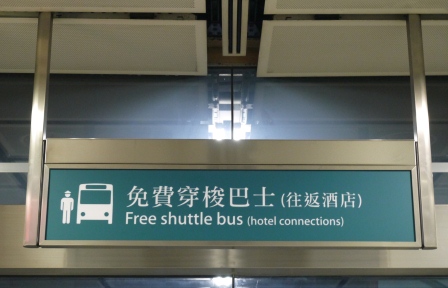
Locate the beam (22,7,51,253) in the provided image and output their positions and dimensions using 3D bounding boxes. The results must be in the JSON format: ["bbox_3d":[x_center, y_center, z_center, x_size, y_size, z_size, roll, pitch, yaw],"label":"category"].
[{"bbox_3d":[-0.879,-0.083,4.352,0.067,1.189,0.062,0,-19,-1],"label":"beam"}]

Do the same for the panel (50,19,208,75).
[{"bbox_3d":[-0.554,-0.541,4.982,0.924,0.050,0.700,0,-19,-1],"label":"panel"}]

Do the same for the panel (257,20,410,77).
[{"bbox_3d":[0.642,-0.541,4.982,0.889,0.050,0.697,0,-19,-1],"label":"panel"}]

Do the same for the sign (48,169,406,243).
[{"bbox_3d":[0.033,0.298,4.240,1.746,0.386,0.070,0,-19,-1],"label":"sign"}]

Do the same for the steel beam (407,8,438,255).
[{"bbox_3d":[0.946,-0.077,4.380,0.063,1.198,0.062,0,-19,-1],"label":"steel beam"}]

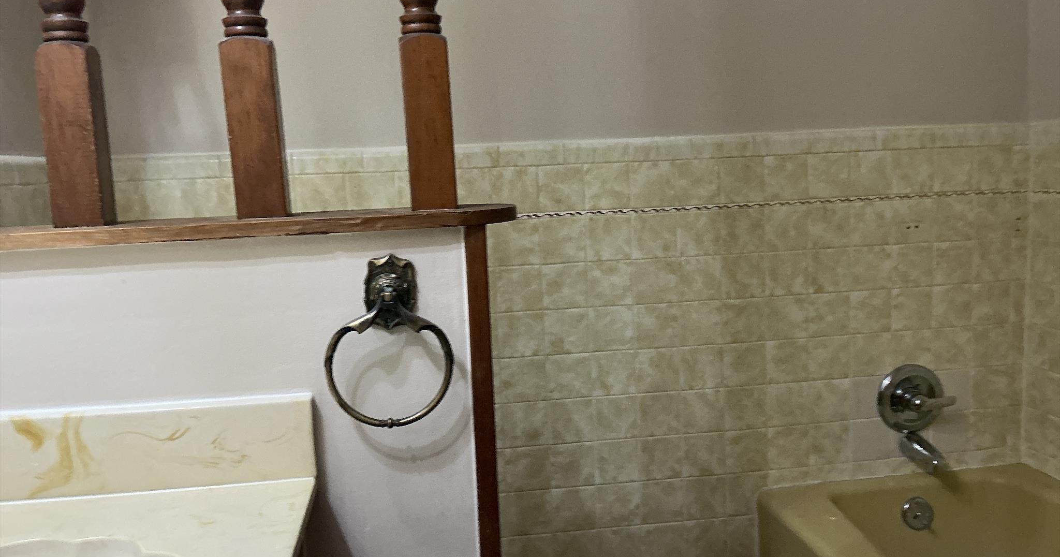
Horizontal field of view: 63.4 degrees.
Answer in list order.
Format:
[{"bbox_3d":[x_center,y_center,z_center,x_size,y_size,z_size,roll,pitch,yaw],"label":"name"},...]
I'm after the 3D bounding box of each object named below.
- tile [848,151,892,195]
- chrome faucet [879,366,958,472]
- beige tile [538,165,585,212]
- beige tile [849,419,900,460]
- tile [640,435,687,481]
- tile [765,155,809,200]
[{"bbox_3d":[0.830,-0.256,2.098,0.108,0.108,0.009,-3,6,-7],"label":"tile"},{"bbox_3d":[0.967,0.339,2.103,0.182,0.238,0.135,-3,6,-7],"label":"chrome faucet"},{"bbox_3d":[0.073,-0.210,2.005,0.108,0.108,0.009,-3,6,-7],"label":"beige tile"},{"bbox_3d":[0.865,0.409,2.173,0.108,0.108,0.010,-3,6,-7],"label":"beige tile"},{"bbox_3d":[0.322,0.442,2.109,0.108,0.108,0.008,-3,6,-7],"label":"tile"},{"bbox_3d":[0.617,-0.244,2.082,0.108,0.108,0.008,-3,6,-7],"label":"tile"}]

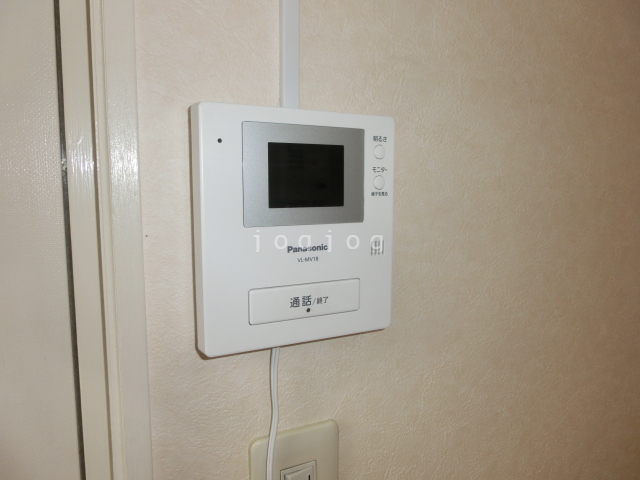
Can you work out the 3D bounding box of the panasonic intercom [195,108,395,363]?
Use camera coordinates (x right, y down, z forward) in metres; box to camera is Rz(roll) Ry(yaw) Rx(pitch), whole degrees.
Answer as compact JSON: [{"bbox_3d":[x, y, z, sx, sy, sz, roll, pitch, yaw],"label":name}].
[{"bbox_3d":[-0.014,-0.008,0.294,0.132,0.149,0.026,-3,8,-25],"label":"panasonic intercom"}]

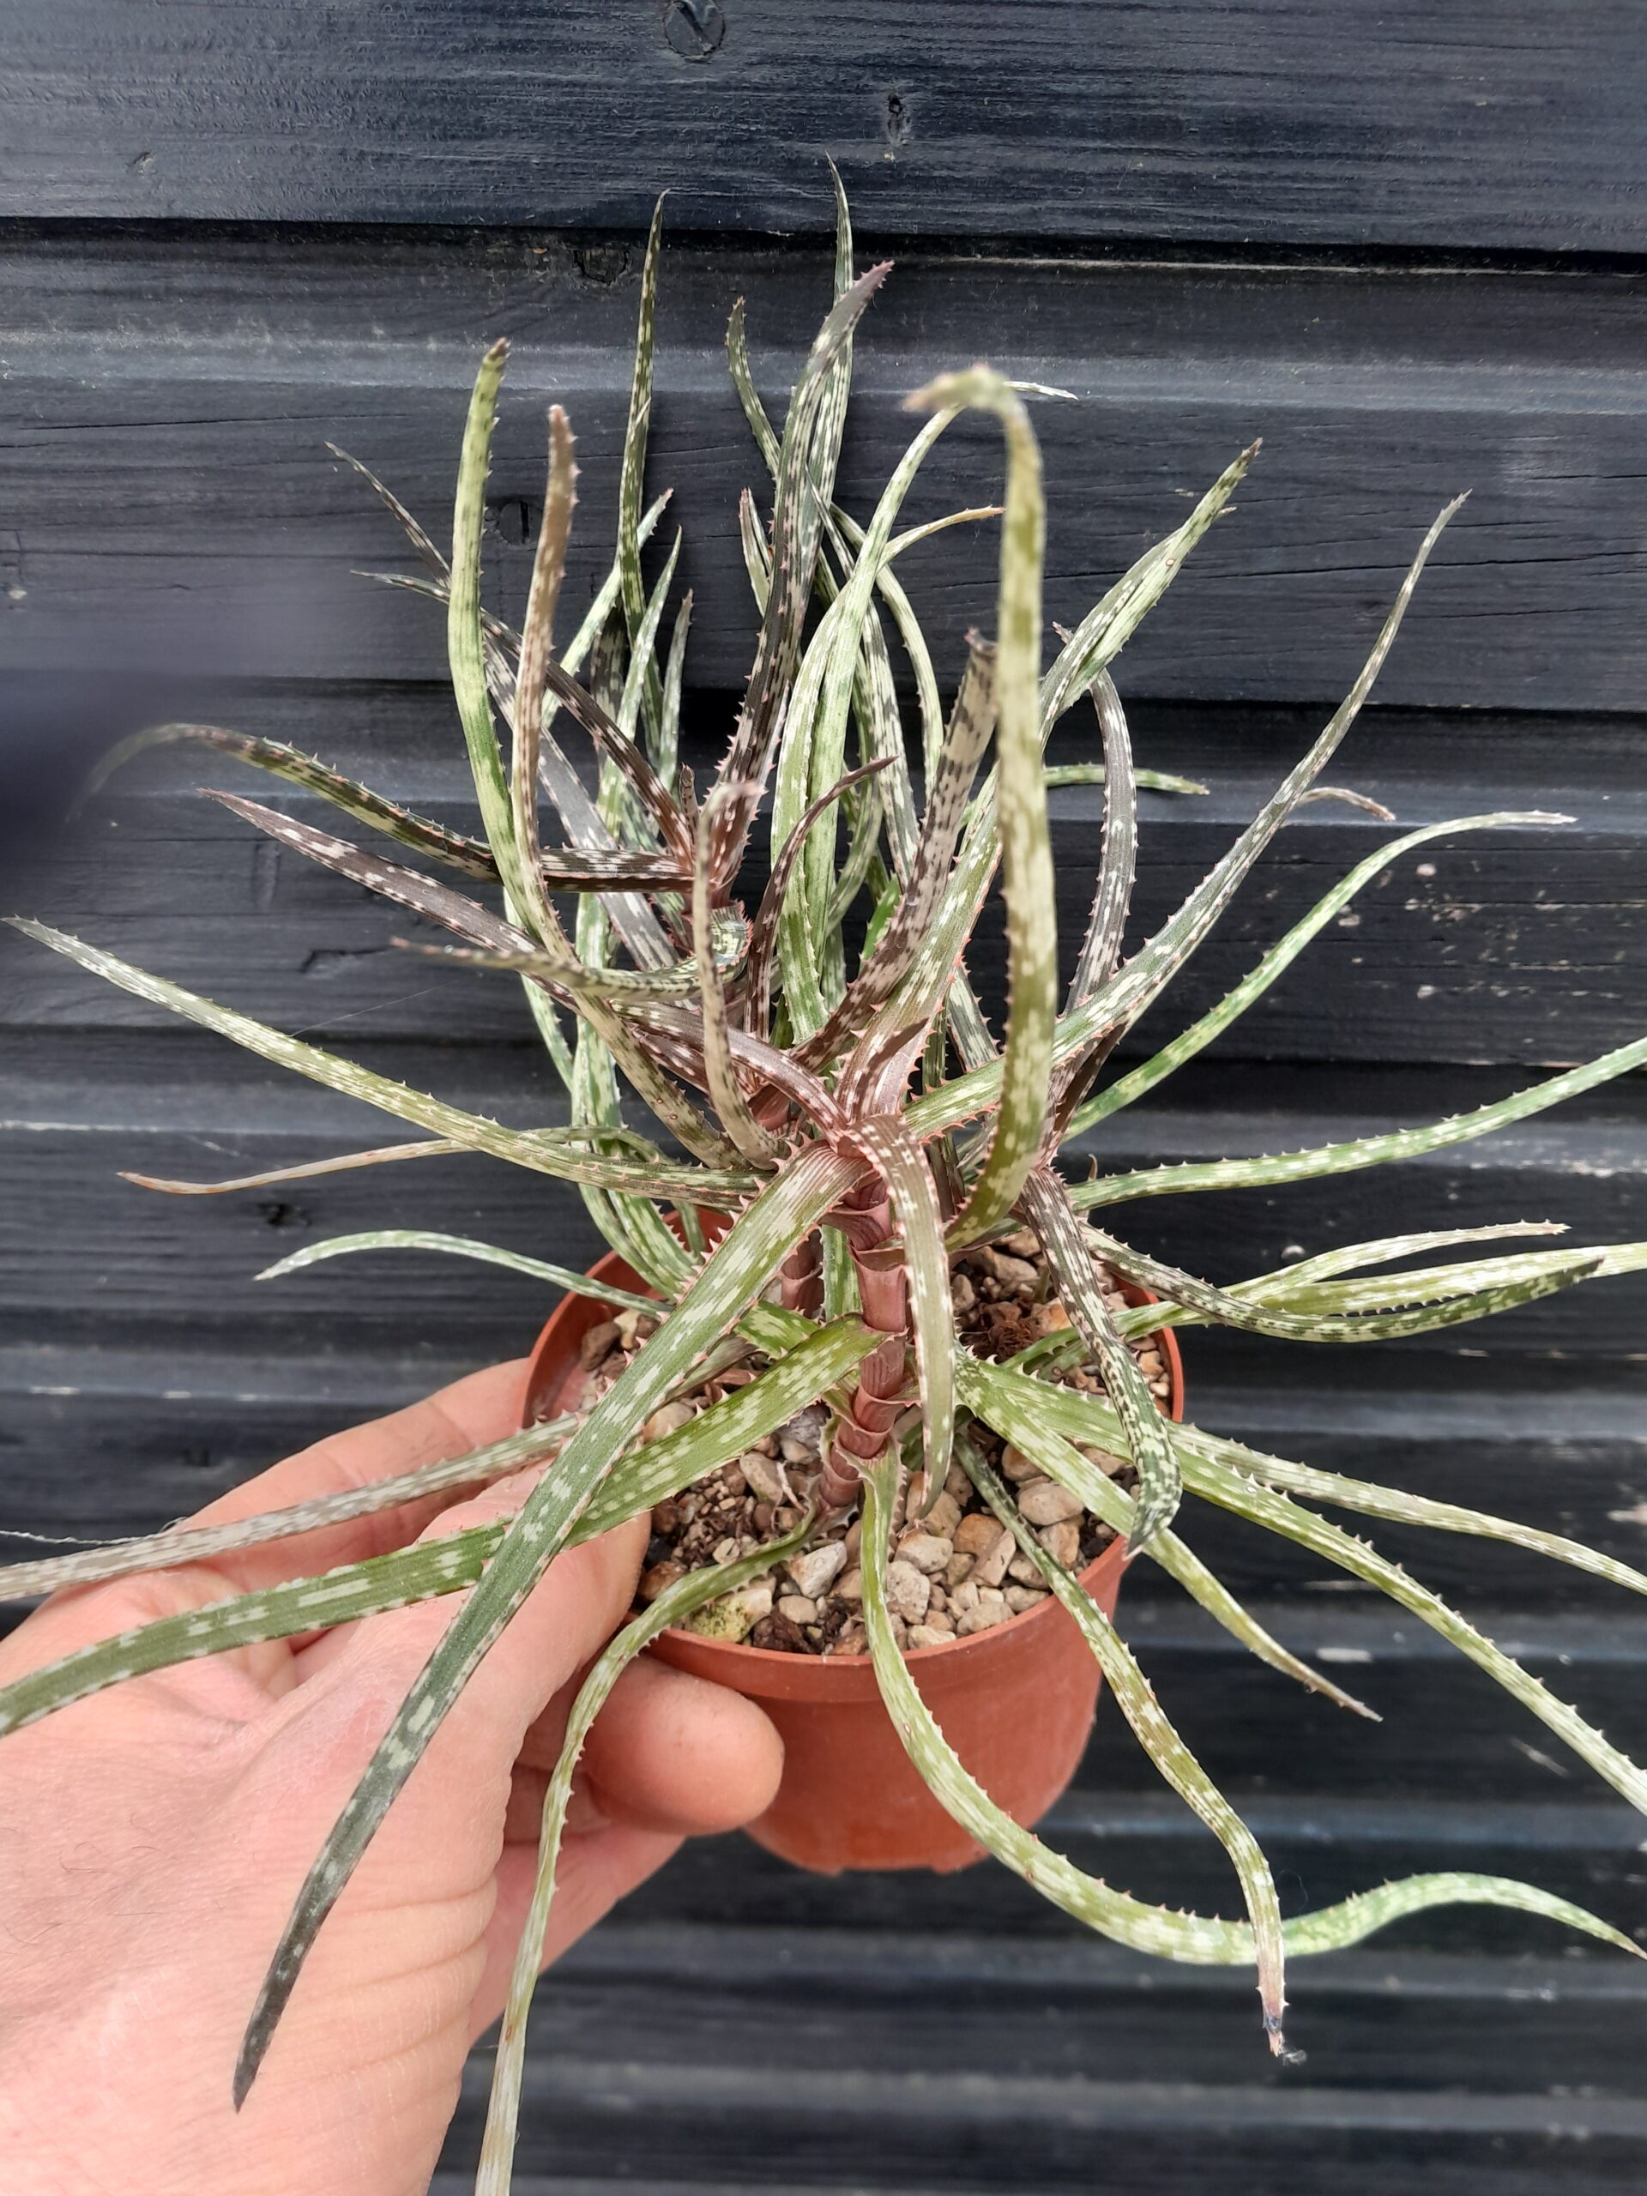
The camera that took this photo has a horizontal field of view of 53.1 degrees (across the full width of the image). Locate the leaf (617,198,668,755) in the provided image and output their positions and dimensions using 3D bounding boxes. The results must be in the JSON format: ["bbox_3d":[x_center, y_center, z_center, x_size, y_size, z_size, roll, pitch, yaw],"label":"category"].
[{"bbox_3d":[-0.027,-0.094,0.260,0.011,0.093,0.010,-1,3,0],"label":"leaf"}]

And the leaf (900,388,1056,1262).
[{"bbox_3d":[0.017,-0.024,0.193,0.022,0.113,0.014,1,36,0],"label":"leaf"}]

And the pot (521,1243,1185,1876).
[{"bbox_3d":[0.007,0.066,0.246,0.090,0.071,0.090,-4,37,3],"label":"pot"}]

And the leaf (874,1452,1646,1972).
[{"bbox_3d":[0.048,0.087,0.200,0.118,0.019,0.040,35,47,1],"label":"leaf"}]

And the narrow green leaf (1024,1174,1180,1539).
[{"bbox_3d":[0.033,0.029,0.193,0.009,0.050,0.012,-9,-13,-29],"label":"narrow green leaf"}]

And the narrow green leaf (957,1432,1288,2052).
[{"bbox_3d":[0.038,0.075,0.198,0.010,0.027,0.084,-24,72,-16],"label":"narrow green leaf"}]

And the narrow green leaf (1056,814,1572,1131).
[{"bbox_3d":[0.079,-0.025,0.276,0.106,0.015,0.014,-32,37,-5],"label":"narrow green leaf"}]

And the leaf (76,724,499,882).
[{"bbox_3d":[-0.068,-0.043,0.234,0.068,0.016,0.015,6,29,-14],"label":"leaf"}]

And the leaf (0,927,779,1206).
[{"bbox_3d":[-0.051,-0.003,0.190,0.099,0.009,0.010,19,68,0],"label":"leaf"}]

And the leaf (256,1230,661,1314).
[{"bbox_3d":[-0.061,0.029,0.281,0.074,0.013,0.013,5,30,7],"label":"leaf"}]

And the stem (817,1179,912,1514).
[{"bbox_3d":[0.006,0.036,0.237,0.011,0.061,0.008,5,32,0],"label":"stem"}]

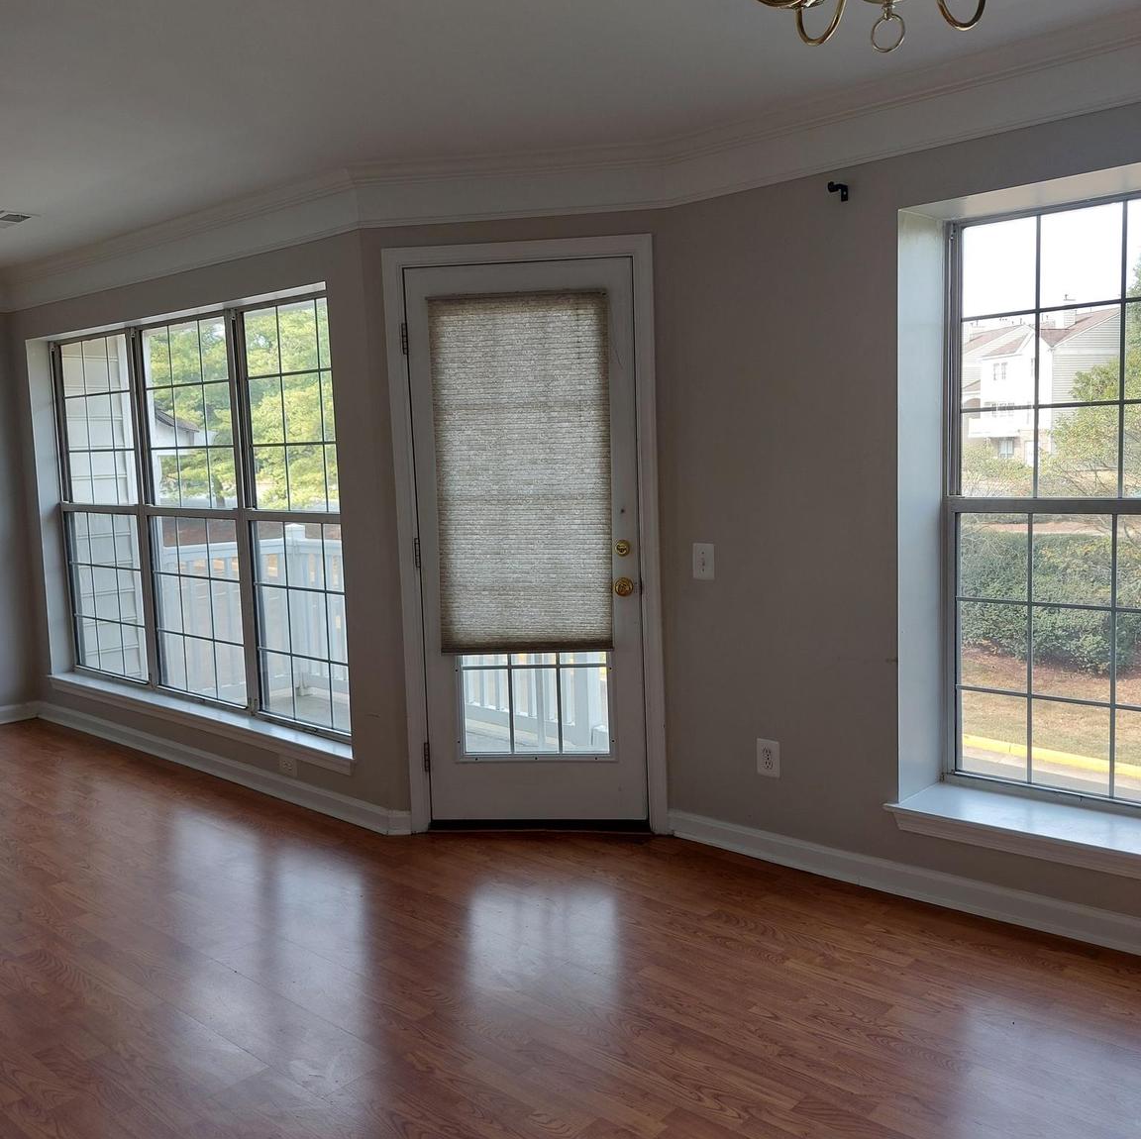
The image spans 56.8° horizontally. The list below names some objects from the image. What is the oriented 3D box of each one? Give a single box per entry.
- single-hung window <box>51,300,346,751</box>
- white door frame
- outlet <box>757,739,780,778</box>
[{"bbox_3d":[-1.741,-0.252,4.918,2.585,1.793,0.090,4,9,40],"label":"single-hung window"},{"bbox_3d":[-0.153,-0.085,3.870,0.962,2.152,0.120,-1,7,6],"label":"white door frame"},{"bbox_3d":[0.681,0.640,3.589,0.081,0.122,0.010,4,9,40],"label":"outlet"}]

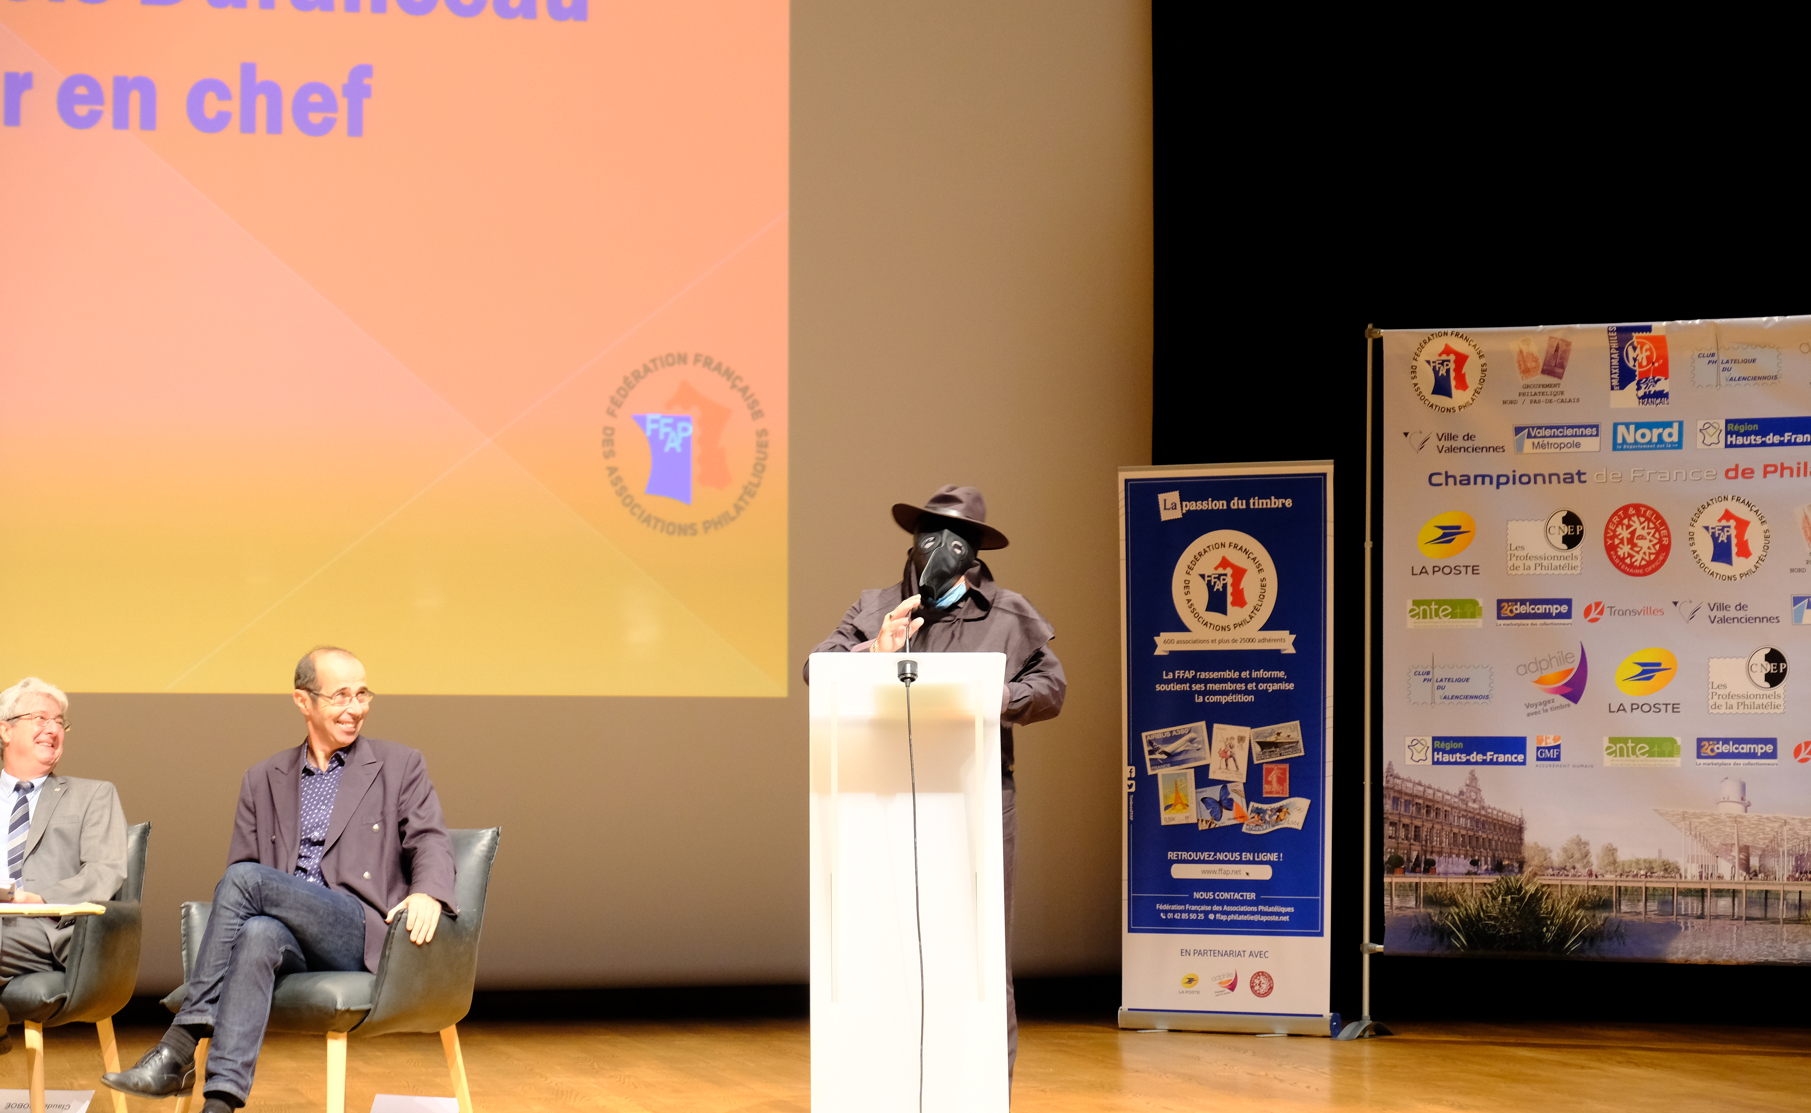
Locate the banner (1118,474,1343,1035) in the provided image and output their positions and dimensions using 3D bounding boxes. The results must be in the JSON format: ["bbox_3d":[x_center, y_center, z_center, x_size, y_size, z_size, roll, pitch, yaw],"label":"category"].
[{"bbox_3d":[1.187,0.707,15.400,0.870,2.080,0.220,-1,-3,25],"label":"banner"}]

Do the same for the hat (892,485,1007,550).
[{"bbox_3d":[0.127,-0.120,10.580,0.310,0.125,0.340,16,-8,11],"label":"hat"}]

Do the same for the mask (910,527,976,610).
[{"bbox_3d":[0.098,0.027,10.480,0.165,0.200,0.200,12,-4,14],"label":"mask"}]

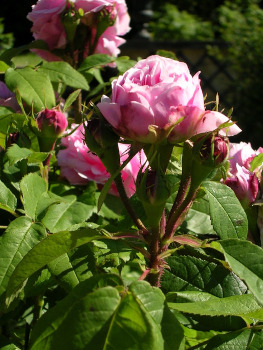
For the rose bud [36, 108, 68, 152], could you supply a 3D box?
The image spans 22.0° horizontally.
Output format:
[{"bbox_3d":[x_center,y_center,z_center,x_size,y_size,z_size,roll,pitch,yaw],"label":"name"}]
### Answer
[{"bbox_3d":[-0.054,-0.030,0.460,0.021,0.030,0.021,3,12,0],"label":"rose bud"}]

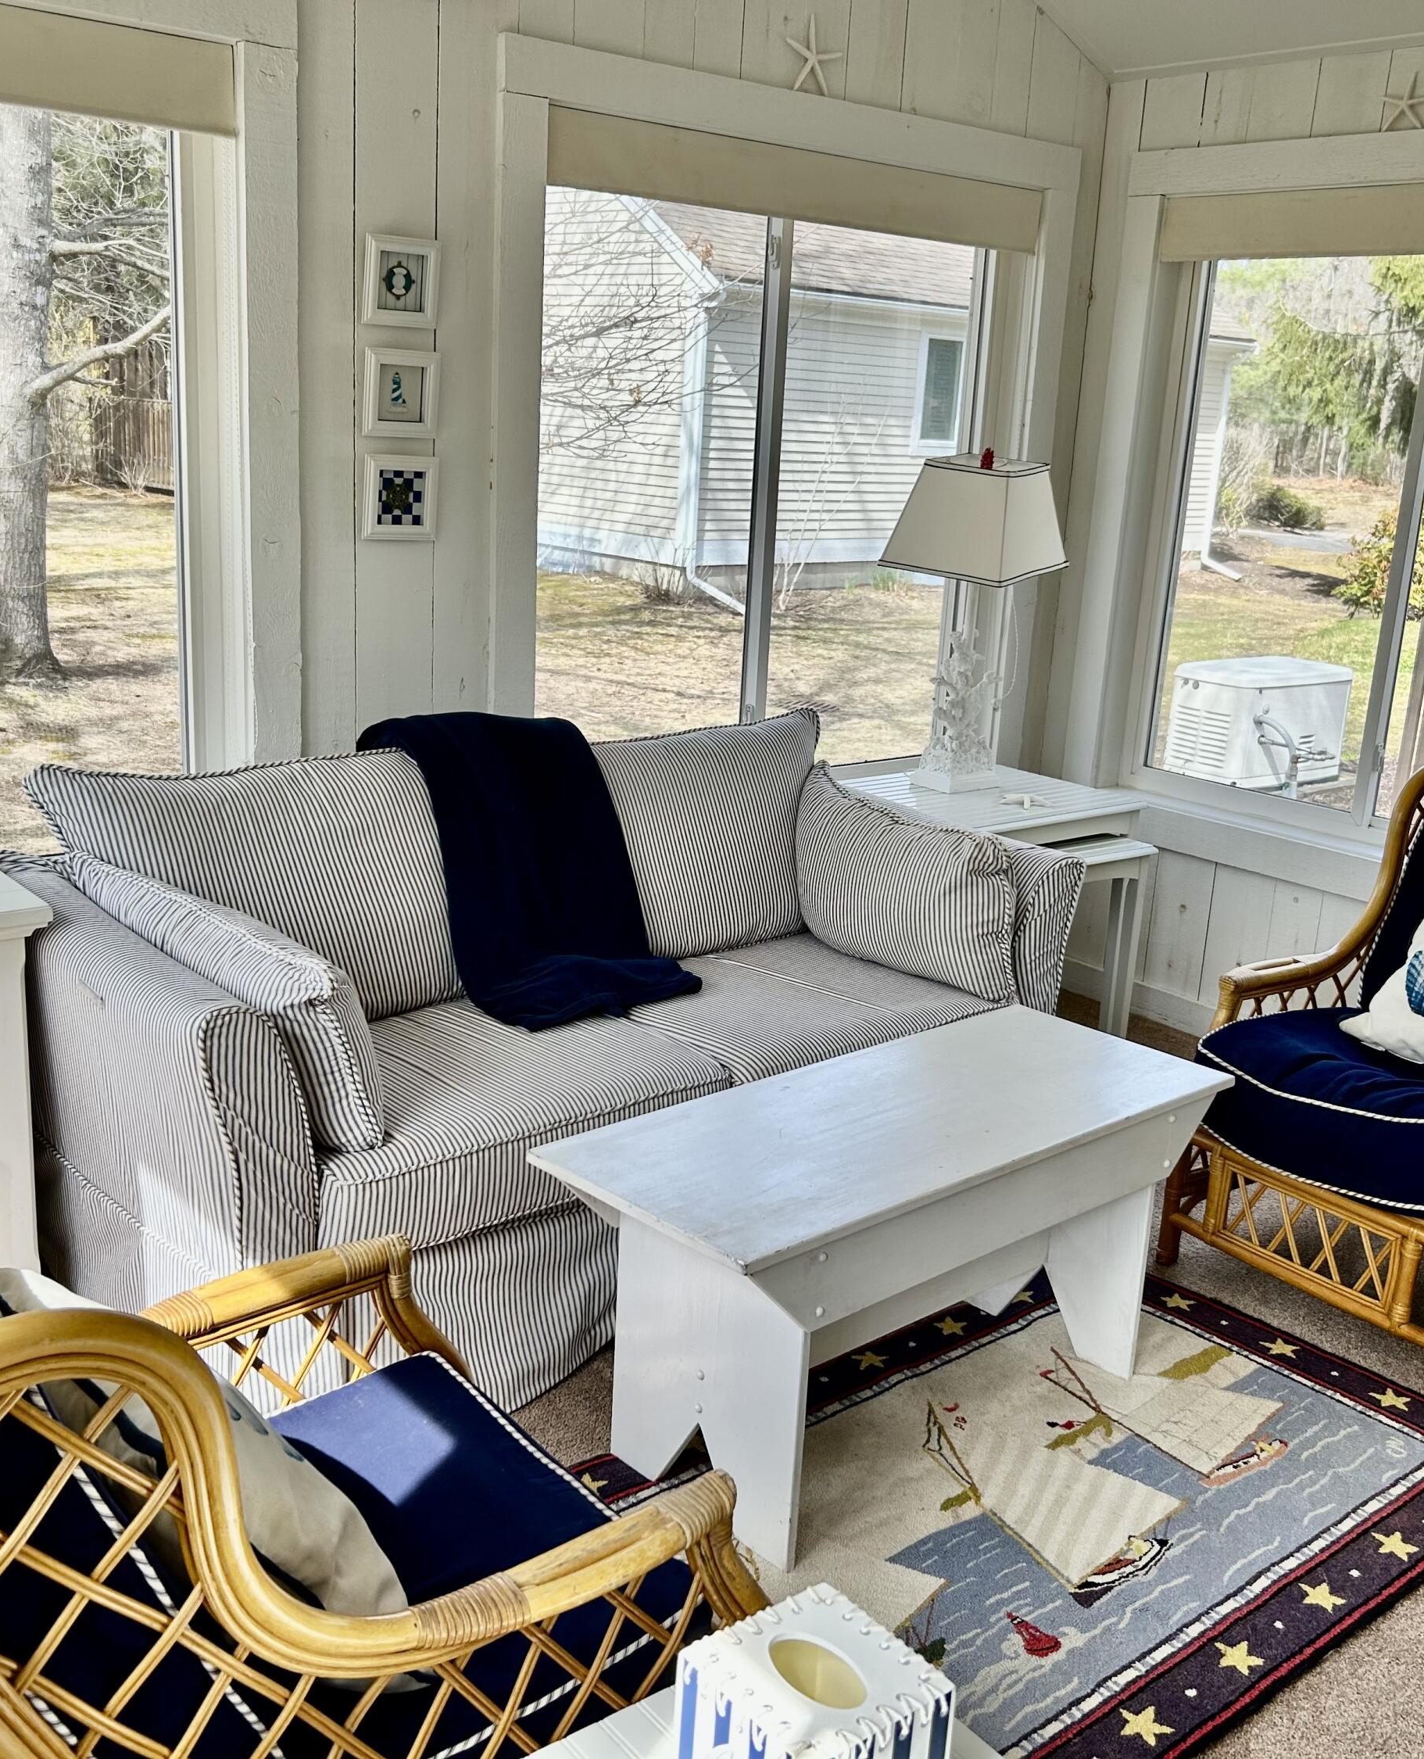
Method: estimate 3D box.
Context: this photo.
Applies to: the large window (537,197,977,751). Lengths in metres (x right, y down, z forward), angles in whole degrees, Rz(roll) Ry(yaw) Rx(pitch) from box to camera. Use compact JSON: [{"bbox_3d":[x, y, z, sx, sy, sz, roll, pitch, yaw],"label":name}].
[{"bbox_3d":[0.141,-0.842,3.884,1.369,1.273,0.118,-10,20,-40],"label":"large window"}]

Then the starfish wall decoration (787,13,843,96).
[{"bbox_3d":[0.211,-1.650,3.533,0.145,0.149,0.018,-10,20,-40],"label":"starfish wall decoration"}]

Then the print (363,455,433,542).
[{"bbox_3d":[-0.555,-0.680,3.147,0.139,0.146,0.022,-10,20,-40],"label":"print"}]

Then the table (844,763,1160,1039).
[{"bbox_3d":[0.602,0.127,4.015,0.586,0.639,0.577,-10,20,-40],"label":"table"}]

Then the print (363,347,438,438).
[{"bbox_3d":[-0.547,-0.854,3.099,0.139,0.146,0.022,-10,20,-40],"label":"print"}]

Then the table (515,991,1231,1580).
[{"bbox_3d":[0.271,0.574,2.597,1.036,0.500,0.417,-11,21,-41],"label":"table"}]

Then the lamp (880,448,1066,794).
[{"bbox_3d":[0.586,-0.574,3.944,0.266,0.747,0.388,-8,19,-35],"label":"lamp"}]

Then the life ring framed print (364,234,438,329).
[{"bbox_3d":[-0.538,-1.034,3.050,0.139,0.148,0.022,-10,20,-40],"label":"life ring framed print"}]

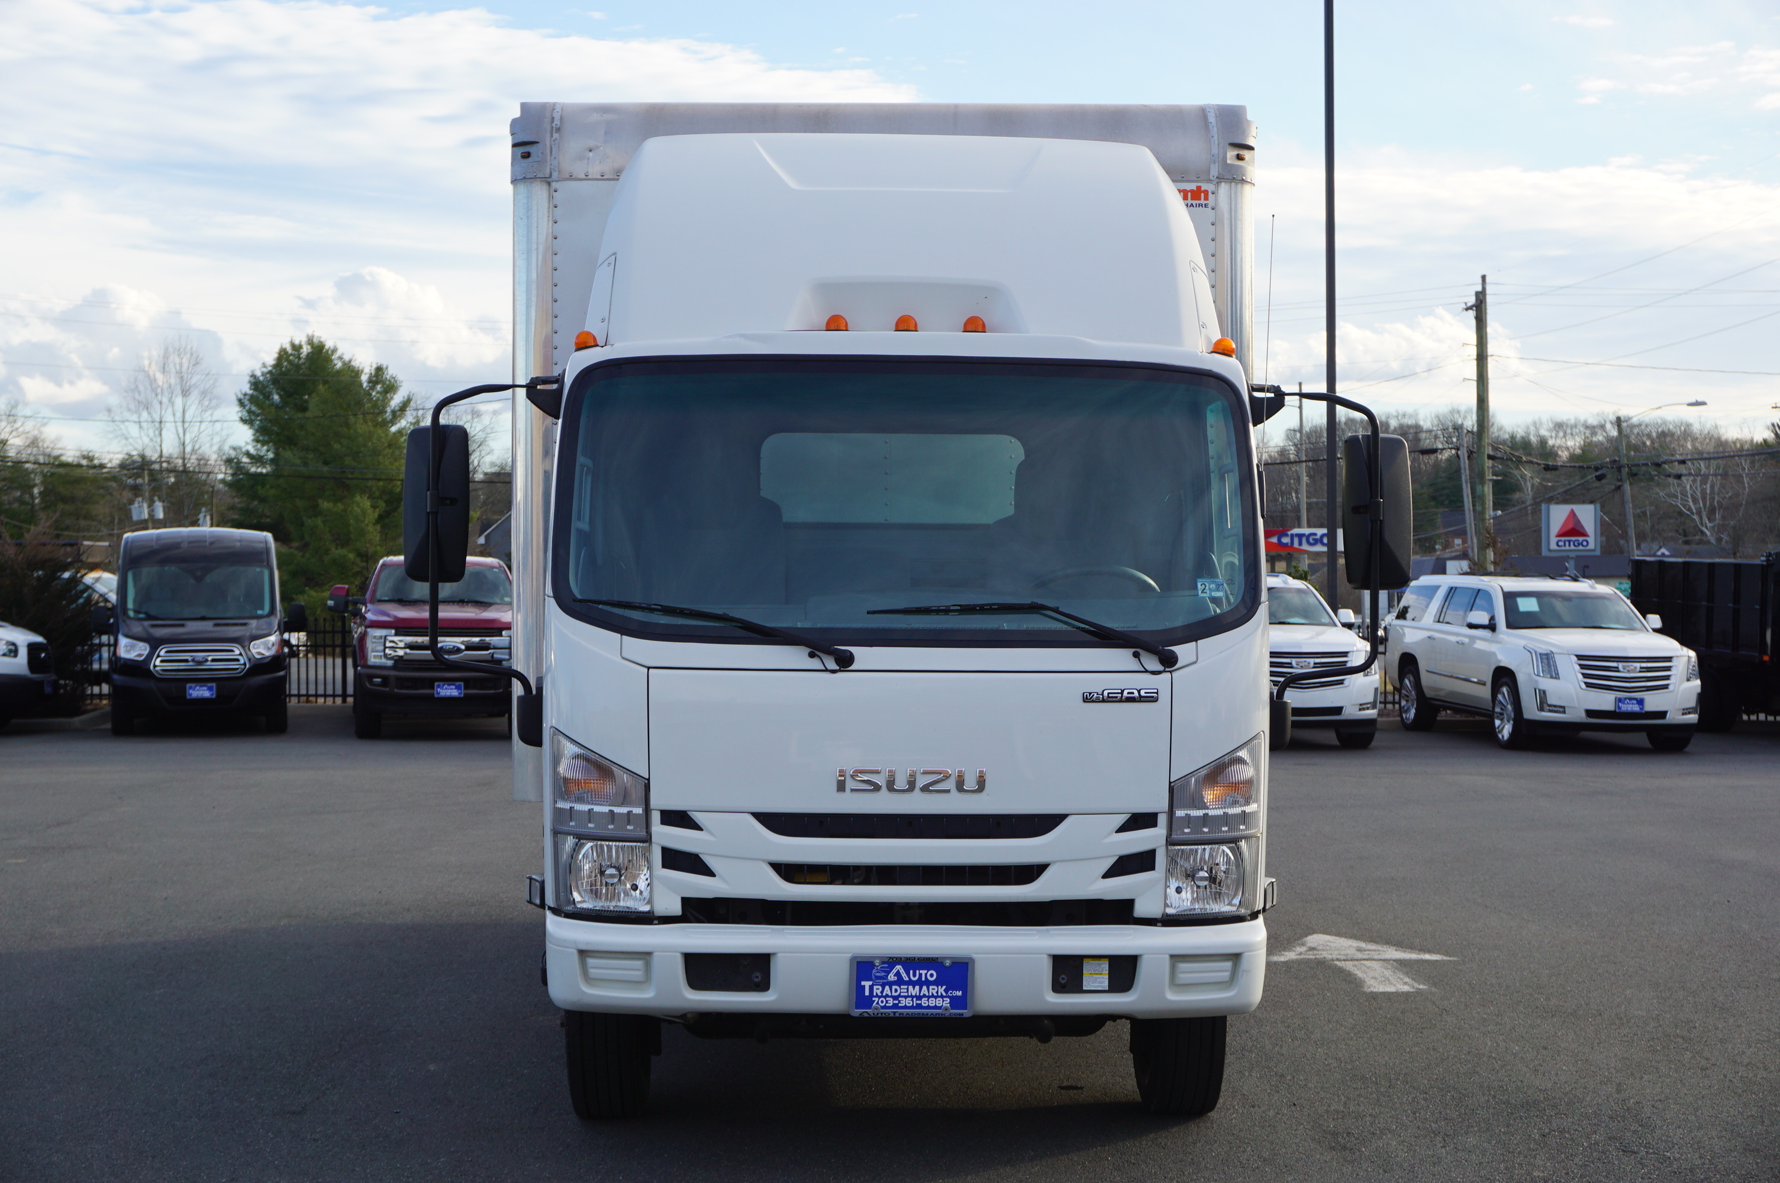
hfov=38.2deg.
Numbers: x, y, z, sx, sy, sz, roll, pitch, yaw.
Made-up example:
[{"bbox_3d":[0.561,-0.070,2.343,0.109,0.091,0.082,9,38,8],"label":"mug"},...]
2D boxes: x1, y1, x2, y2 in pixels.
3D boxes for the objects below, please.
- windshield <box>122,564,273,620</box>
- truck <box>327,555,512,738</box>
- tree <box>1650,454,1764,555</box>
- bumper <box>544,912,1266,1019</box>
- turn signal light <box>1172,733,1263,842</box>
[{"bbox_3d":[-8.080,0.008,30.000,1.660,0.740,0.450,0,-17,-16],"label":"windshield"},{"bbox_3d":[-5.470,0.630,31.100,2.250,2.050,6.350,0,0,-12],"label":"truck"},{"bbox_3d":[44.416,-3.713,140.000,6.200,7.800,5.500,0,0,0],"label":"tree"},{"bbox_3d":[0.042,0.981,6.710,1.890,0.250,0.380,0,0,-2],"label":"bumper"},{"bbox_3d":[0.851,0.513,6.700,0.250,0.280,0.170,0,0,-8],"label":"turn signal light"}]

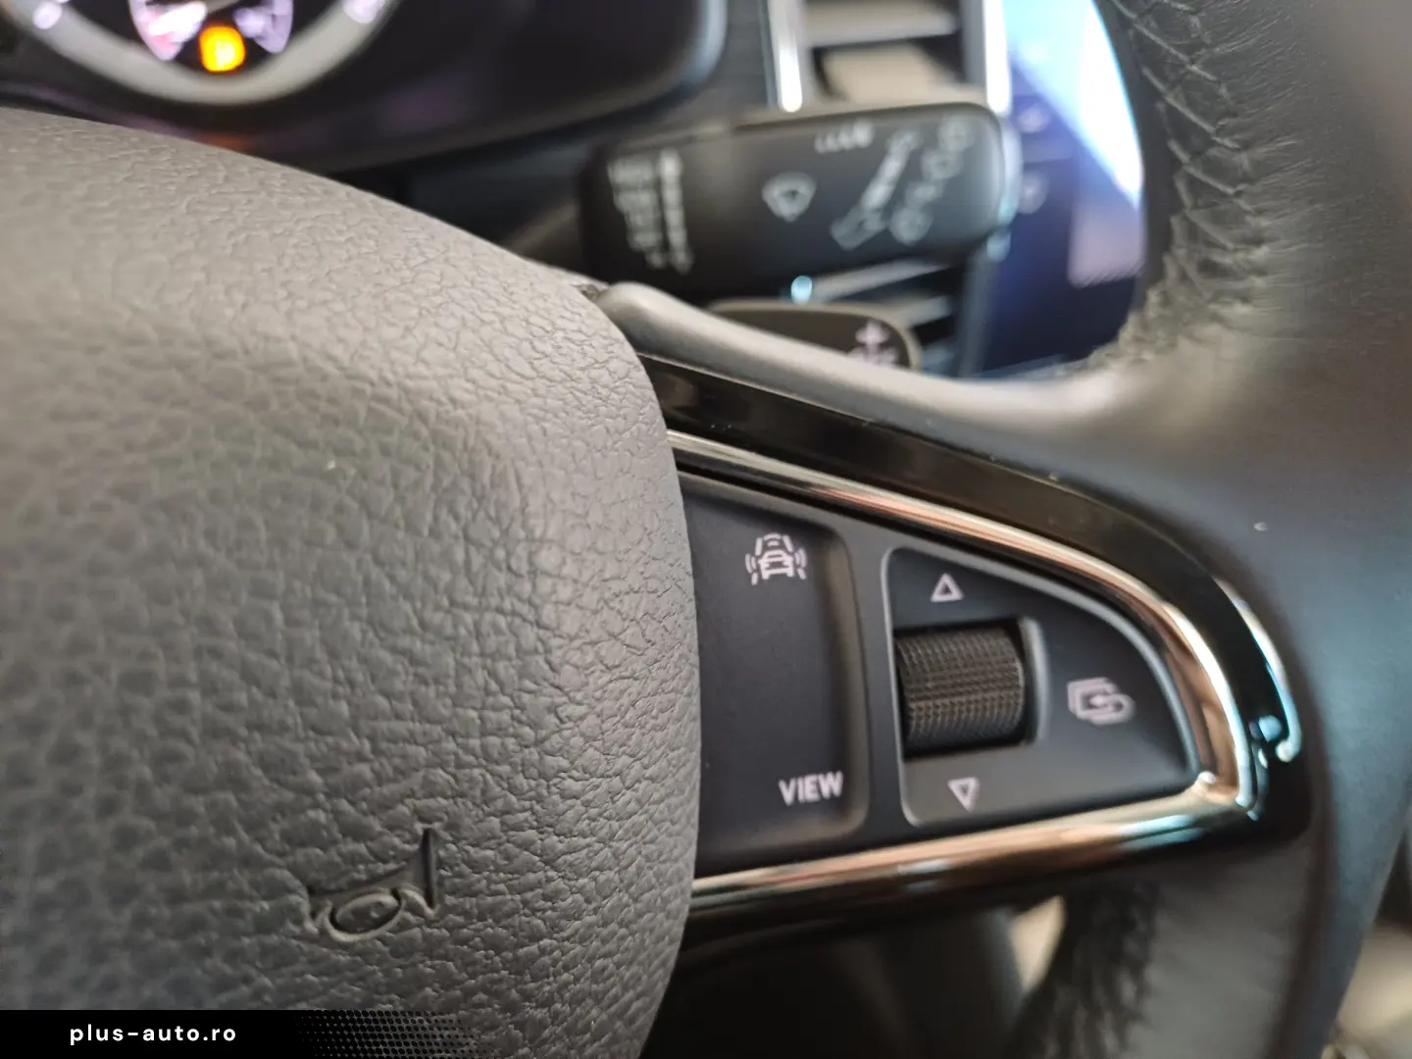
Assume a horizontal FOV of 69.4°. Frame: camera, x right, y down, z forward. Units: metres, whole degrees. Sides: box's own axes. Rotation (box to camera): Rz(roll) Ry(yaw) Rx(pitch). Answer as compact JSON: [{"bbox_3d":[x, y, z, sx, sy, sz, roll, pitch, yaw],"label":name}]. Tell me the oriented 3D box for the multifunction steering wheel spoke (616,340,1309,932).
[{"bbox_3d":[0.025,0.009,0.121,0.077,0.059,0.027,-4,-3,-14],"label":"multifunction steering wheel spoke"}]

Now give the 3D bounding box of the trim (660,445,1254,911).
[{"bbox_3d":[0.028,0.013,0.118,0.068,0.048,0.014,-4,-3,-14],"label":"trim"}]

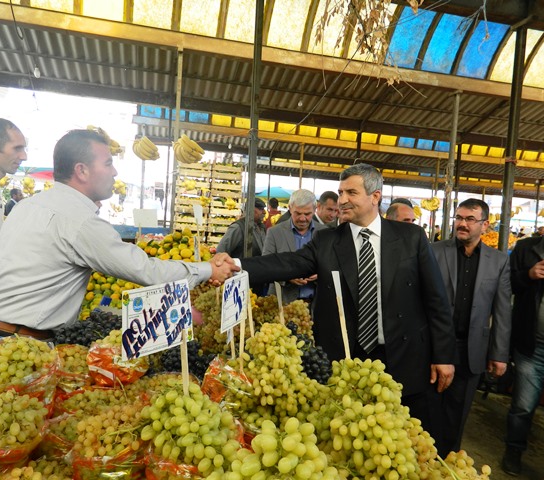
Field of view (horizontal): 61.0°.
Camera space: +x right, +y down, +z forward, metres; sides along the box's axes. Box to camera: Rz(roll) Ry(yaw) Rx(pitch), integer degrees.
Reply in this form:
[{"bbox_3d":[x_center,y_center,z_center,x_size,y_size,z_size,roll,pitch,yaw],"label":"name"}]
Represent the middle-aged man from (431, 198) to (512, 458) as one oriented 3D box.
[{"bbox_3d":[1.085,0.613,2.650,0.530,1.700,0.340,5,4,30],"label":"middle-aged man"}]

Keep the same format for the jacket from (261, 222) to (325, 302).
[{"bbox_3d":[0.165,0.250,2.930,0.520,0.740,0.360,3,4,0],"label":"jacket"}]

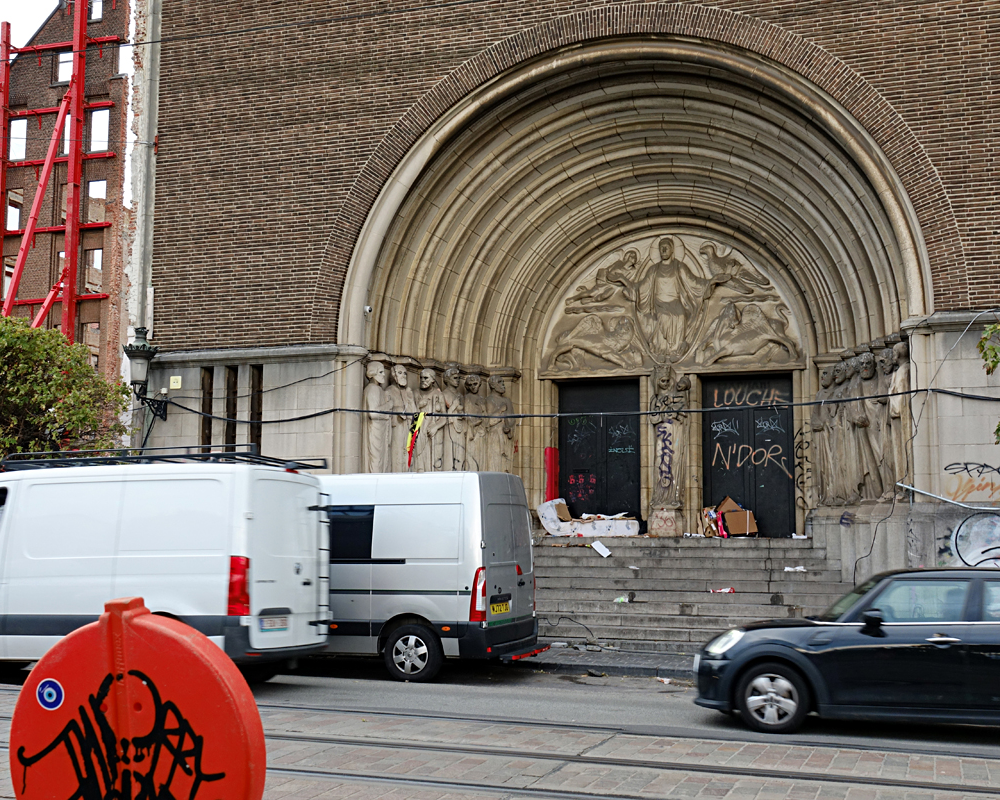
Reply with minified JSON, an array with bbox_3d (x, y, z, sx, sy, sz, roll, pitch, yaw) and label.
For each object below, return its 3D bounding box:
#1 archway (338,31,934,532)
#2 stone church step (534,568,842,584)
[{"bbox_3d":[2.199,-1.410,18.636,8.428,7.048,4.200,-2,-7,18],"label":"archway"},{"bbox_3d":[2.286,2.665,18.382,5.700,0.156,0.320,-2,-7,18],"label":"stone church step"}]

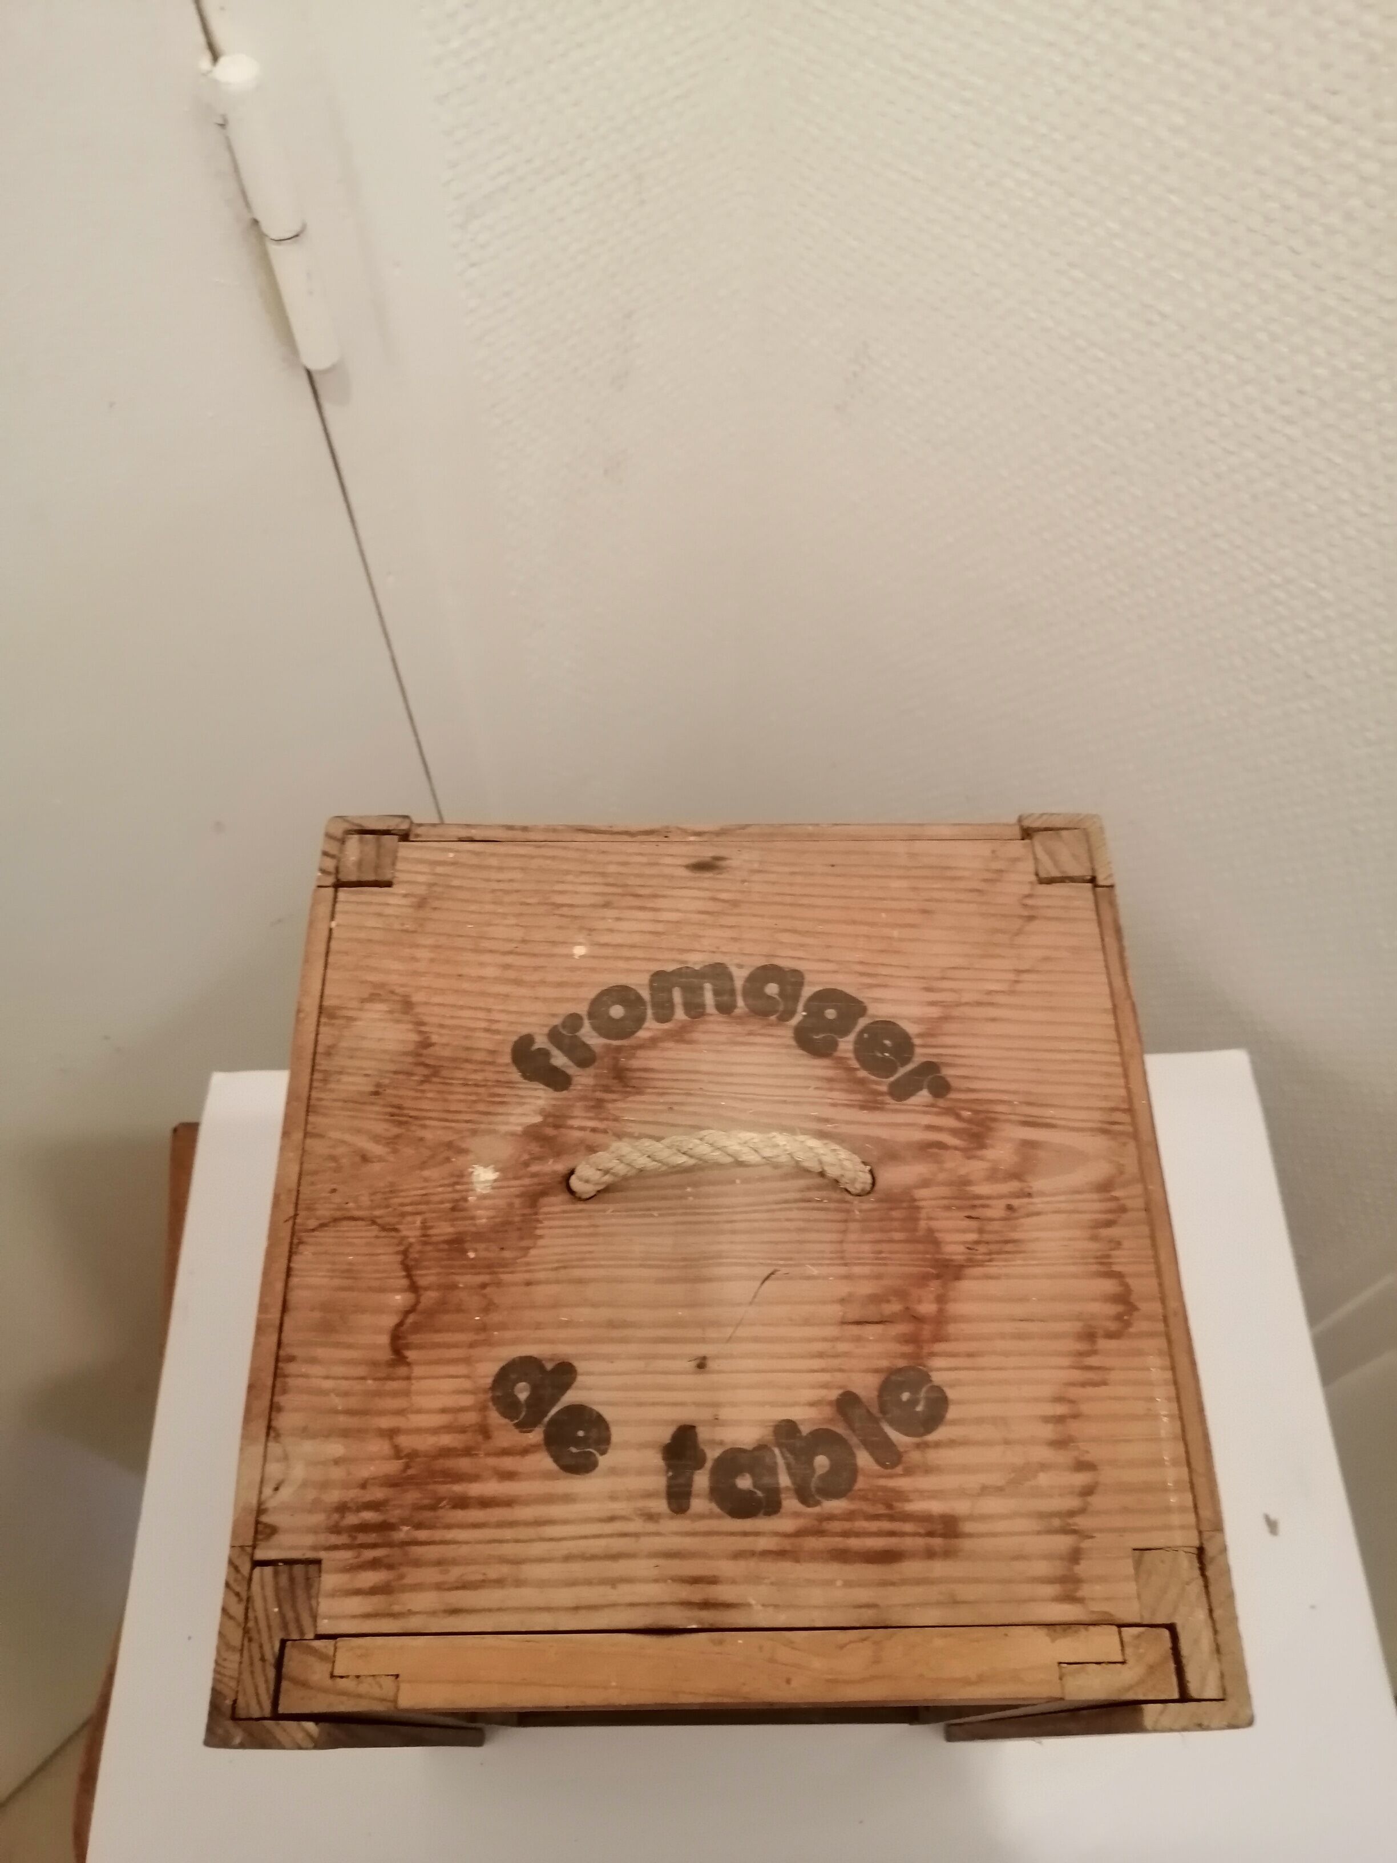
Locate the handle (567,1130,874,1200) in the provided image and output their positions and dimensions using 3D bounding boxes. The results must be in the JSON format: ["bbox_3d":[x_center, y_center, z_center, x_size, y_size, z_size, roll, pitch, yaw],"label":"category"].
[{"bbox_3d":[0.008,0.070,0.423,0.095,0.038,0.013,0,64,-2],"label":"handle"}]

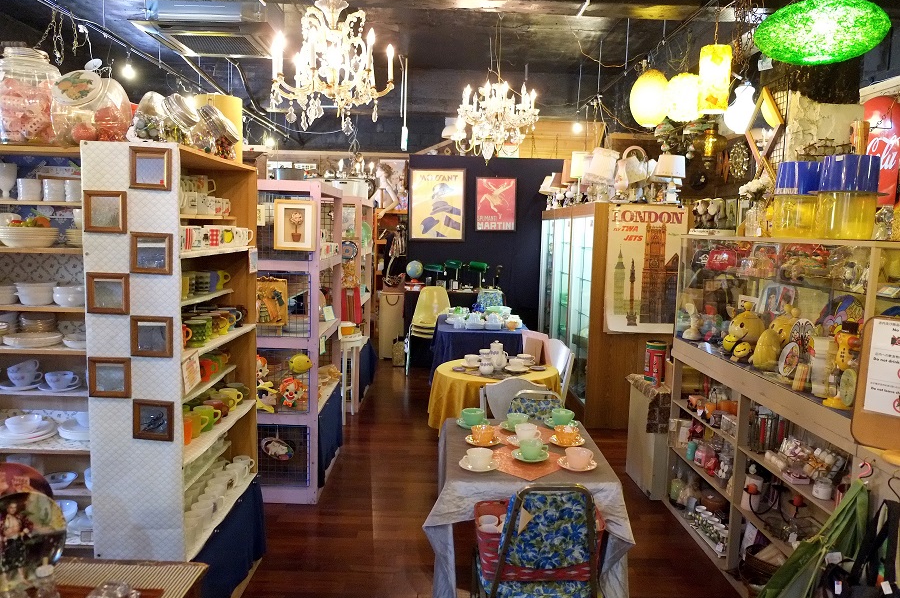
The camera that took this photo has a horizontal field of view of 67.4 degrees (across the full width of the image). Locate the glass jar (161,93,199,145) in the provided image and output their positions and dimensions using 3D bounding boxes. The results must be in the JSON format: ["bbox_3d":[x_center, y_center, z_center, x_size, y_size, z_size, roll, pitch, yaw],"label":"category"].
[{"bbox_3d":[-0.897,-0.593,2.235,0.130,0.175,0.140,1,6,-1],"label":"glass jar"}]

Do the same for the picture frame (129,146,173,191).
[{"bbox_3d":[-0.990,-0.430,2.233,0.142,0.138,0.020,1,6,0],"label":"picture frame"}]

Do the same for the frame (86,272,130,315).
[{"bbox_3d":[-1.064,-0.017,2.103,0.124,0.127,0.020,1,6,-1],"label":"frame"}]

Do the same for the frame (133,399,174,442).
[{"bbox_3d":[-0.942,0.385,2.145,0.124,0.128,0.020,1,6,-1],"label":"frame"}]

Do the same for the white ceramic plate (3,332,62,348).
[{"bbox_3d":[-1.561,0.153,2.532,0.190,0.031,0.190,1,6,0],"label":"white ceramic plate"}]

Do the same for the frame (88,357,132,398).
[{"bbox_3d":[-1.161,0.268,2.308,0.145,0.140,0.020,1,6,0],"label":"frame"}]

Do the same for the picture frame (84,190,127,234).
[{"bbox_3d":[-1.060,-0.266,2.078,0.124,0.126,0.020,1,6,-1],"label":"picture frame"}]

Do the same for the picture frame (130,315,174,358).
[{"bbox_3d":[-0.984,0.126,2.231,0.140,0.133,0.020,1,6,0],"label":"picture frame"}]

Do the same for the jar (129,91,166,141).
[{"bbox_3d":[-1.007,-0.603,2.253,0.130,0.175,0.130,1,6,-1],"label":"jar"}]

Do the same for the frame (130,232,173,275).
[{"bbox_3d":[-0.973,-0.147,2.202,0.139,0.133,0.020,1,6,0],"label":"frame"}]

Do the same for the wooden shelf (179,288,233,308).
[{"bbox_3d":[-1.123,0.005,2.742,0.200,0.020,0.860,1,6,0],"label":"wooden shelf"}]

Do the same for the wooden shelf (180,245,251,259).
[{"bbox_3d":[-1.060,-0.196,2.720,0.300,0.020,0.880,1,6,0],"label":"wooden shelf"}]

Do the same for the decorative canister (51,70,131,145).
[{"bbox_3d":[-1.182,-0.616,2.231,0.200,0.245,0.245,1,6,-1],"label":"decorative canister"}]

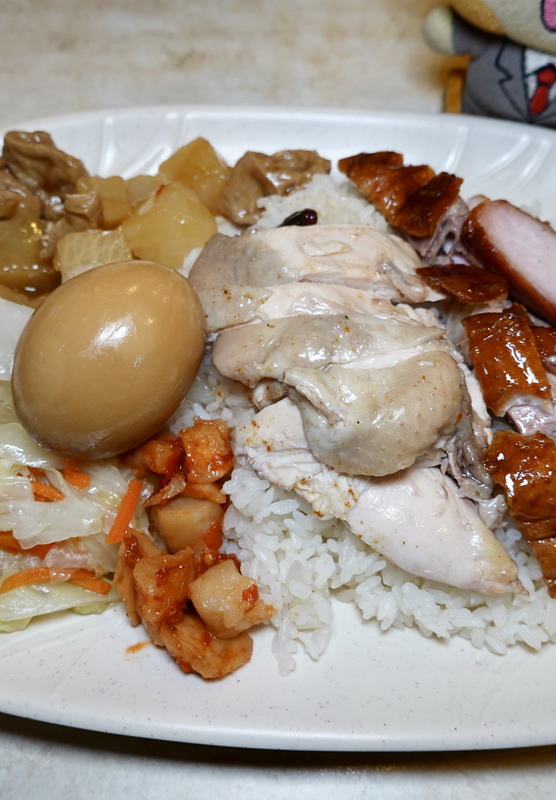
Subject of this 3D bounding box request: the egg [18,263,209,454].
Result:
[{"bbox_3d":[-0.042,-0.011,0.202,0.043,0.043,0.056,27,64,13],"label":"egg"}]

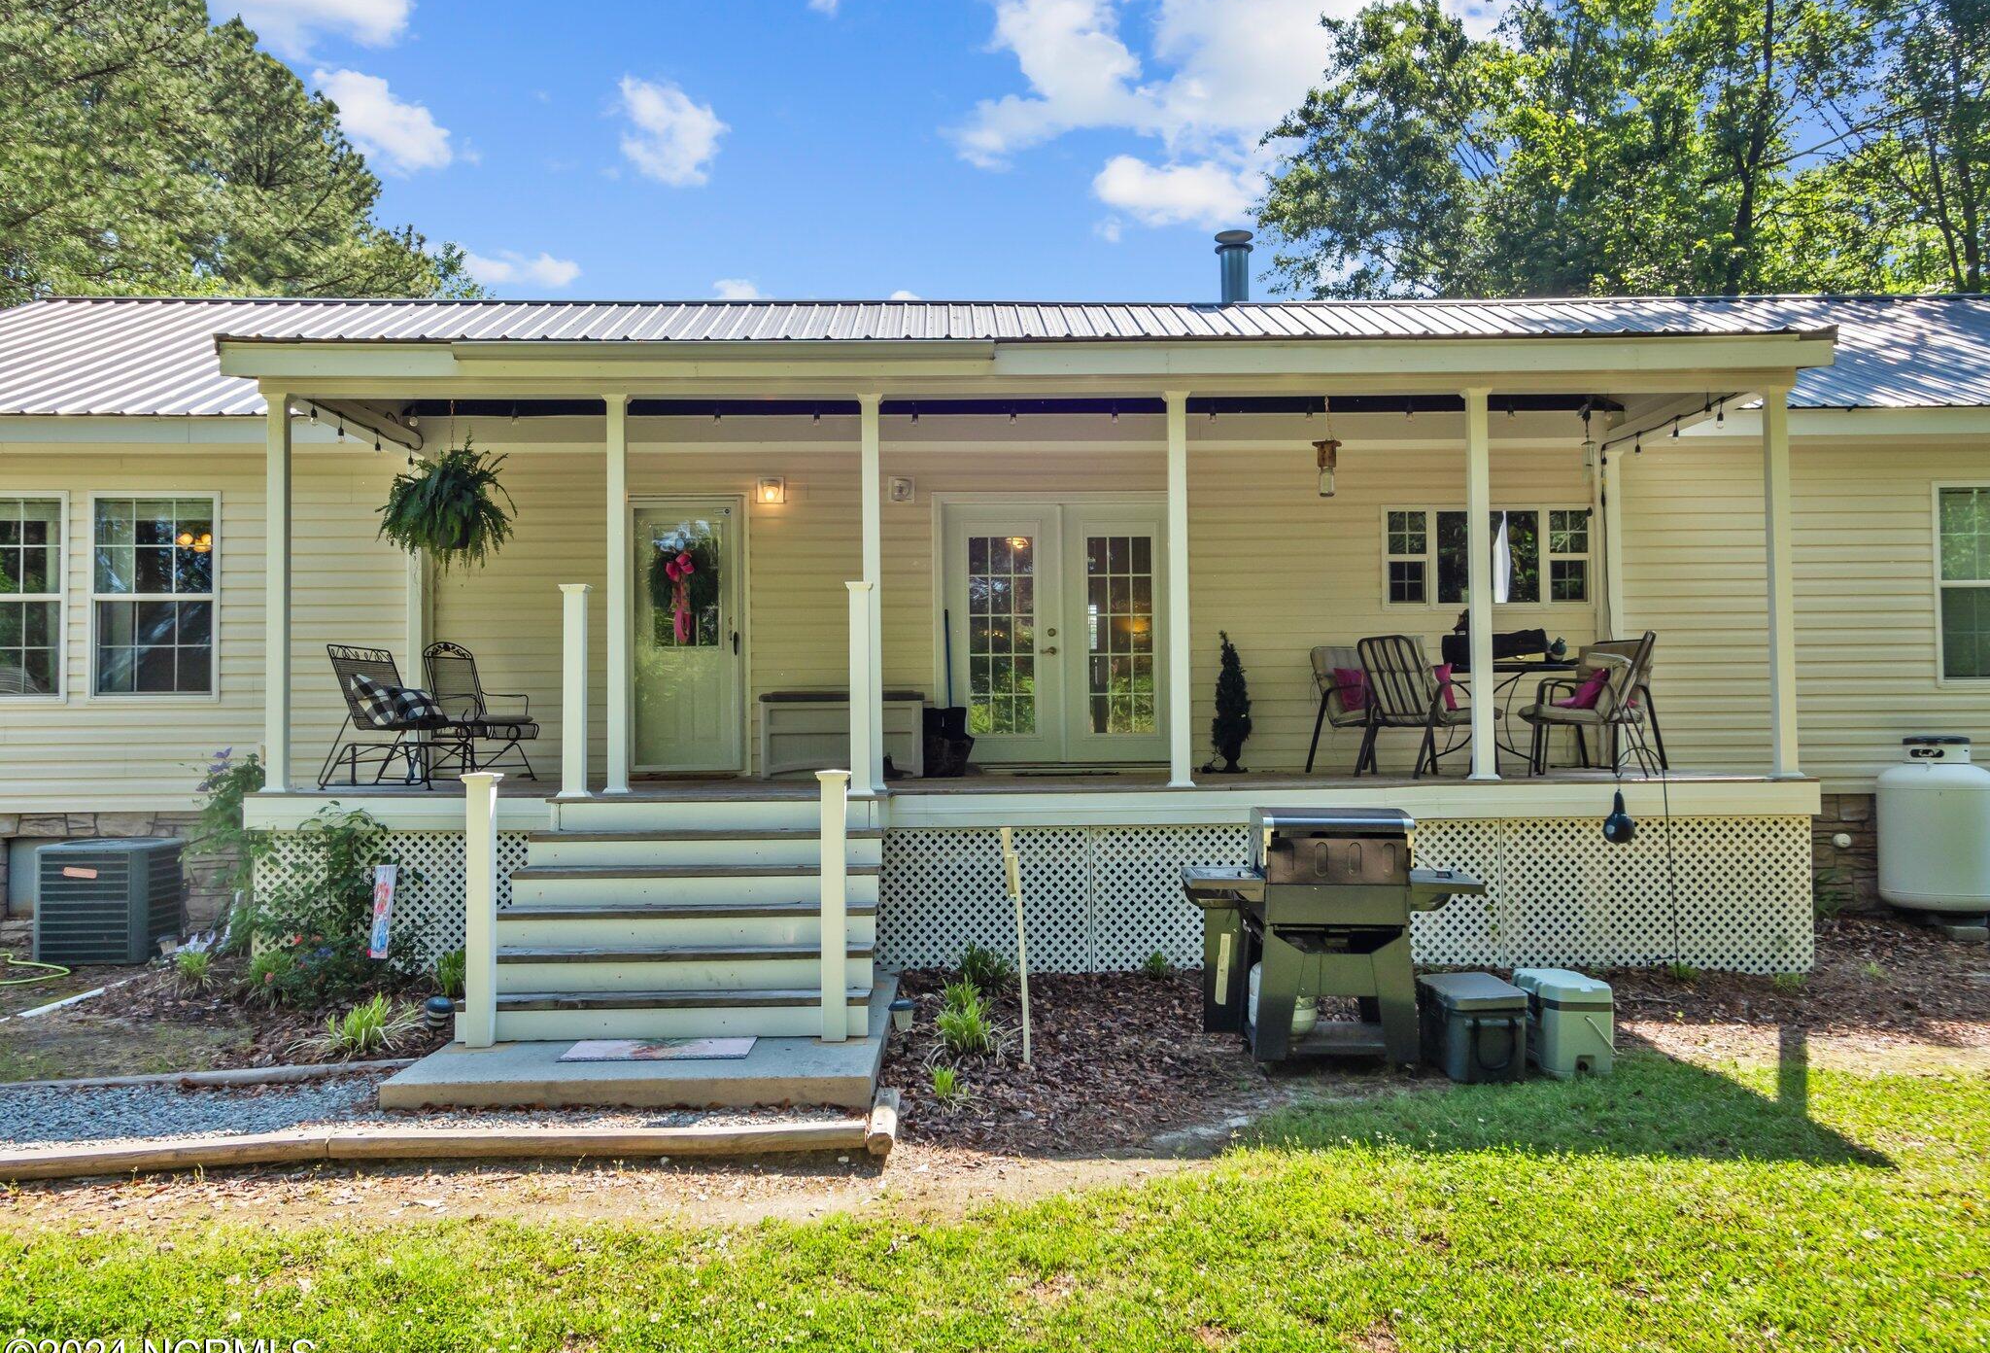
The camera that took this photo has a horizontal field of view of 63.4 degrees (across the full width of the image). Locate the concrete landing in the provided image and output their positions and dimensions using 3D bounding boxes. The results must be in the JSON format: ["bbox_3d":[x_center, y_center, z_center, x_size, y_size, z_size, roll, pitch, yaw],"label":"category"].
[{"bbox_3d":[-1.401,1.617,7.332,1.832,0.105,2.640,-1,-2,-1],"label":"concrete landing"}]

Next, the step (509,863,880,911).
[{"bbox_3d":[-1.433,1.016,7.868,1.759,0.162,0.295,-1,-2,-1],"label":"step"}]

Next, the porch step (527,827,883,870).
[{"bbox_3d":[-1.440,0.864,8.156,1.759,0.162,0.295,-1,-2,-1],"label":"porch step"}]

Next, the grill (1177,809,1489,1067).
[{"bbox_3d":[1.525,1.160,7.427,1.300,1.110,0.660,-1,-2,9],"label":"grill"}]

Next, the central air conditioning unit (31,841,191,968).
[{"bbox_3d":[-5.969,1.509,10.954,0.740,0.770,0.730,0,-2,-6],"label":"central air conditioning unit"}]

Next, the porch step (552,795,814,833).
[{"bbox_3d":[-1.447,0.713,8.461,1.759,0.162,0.330,-1,-2,-1],"label":"porch step"}]

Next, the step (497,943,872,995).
[{"bbox_3d":[-1.419,1.319,7.292,1.759,0.162,0.295,-1,-2,-1],"label":"step"}]

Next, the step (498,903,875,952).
[{"bbox_3d":[-1.426,1.168,7.580,1.759,0.162,0.295,-1,-2,-1],"label":"step"}]

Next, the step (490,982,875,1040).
[{"bbox_3d":[-1.412,1.471,7.004,1.759,0.162,0.295,-1,-2,-1],"label":"step"}]

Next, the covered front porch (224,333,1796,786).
[{"bbox_3d":[0.237,-0.640,11.074,9.520,2.740,2.858,-1,-2,-1],"label":"covered front porch"}]

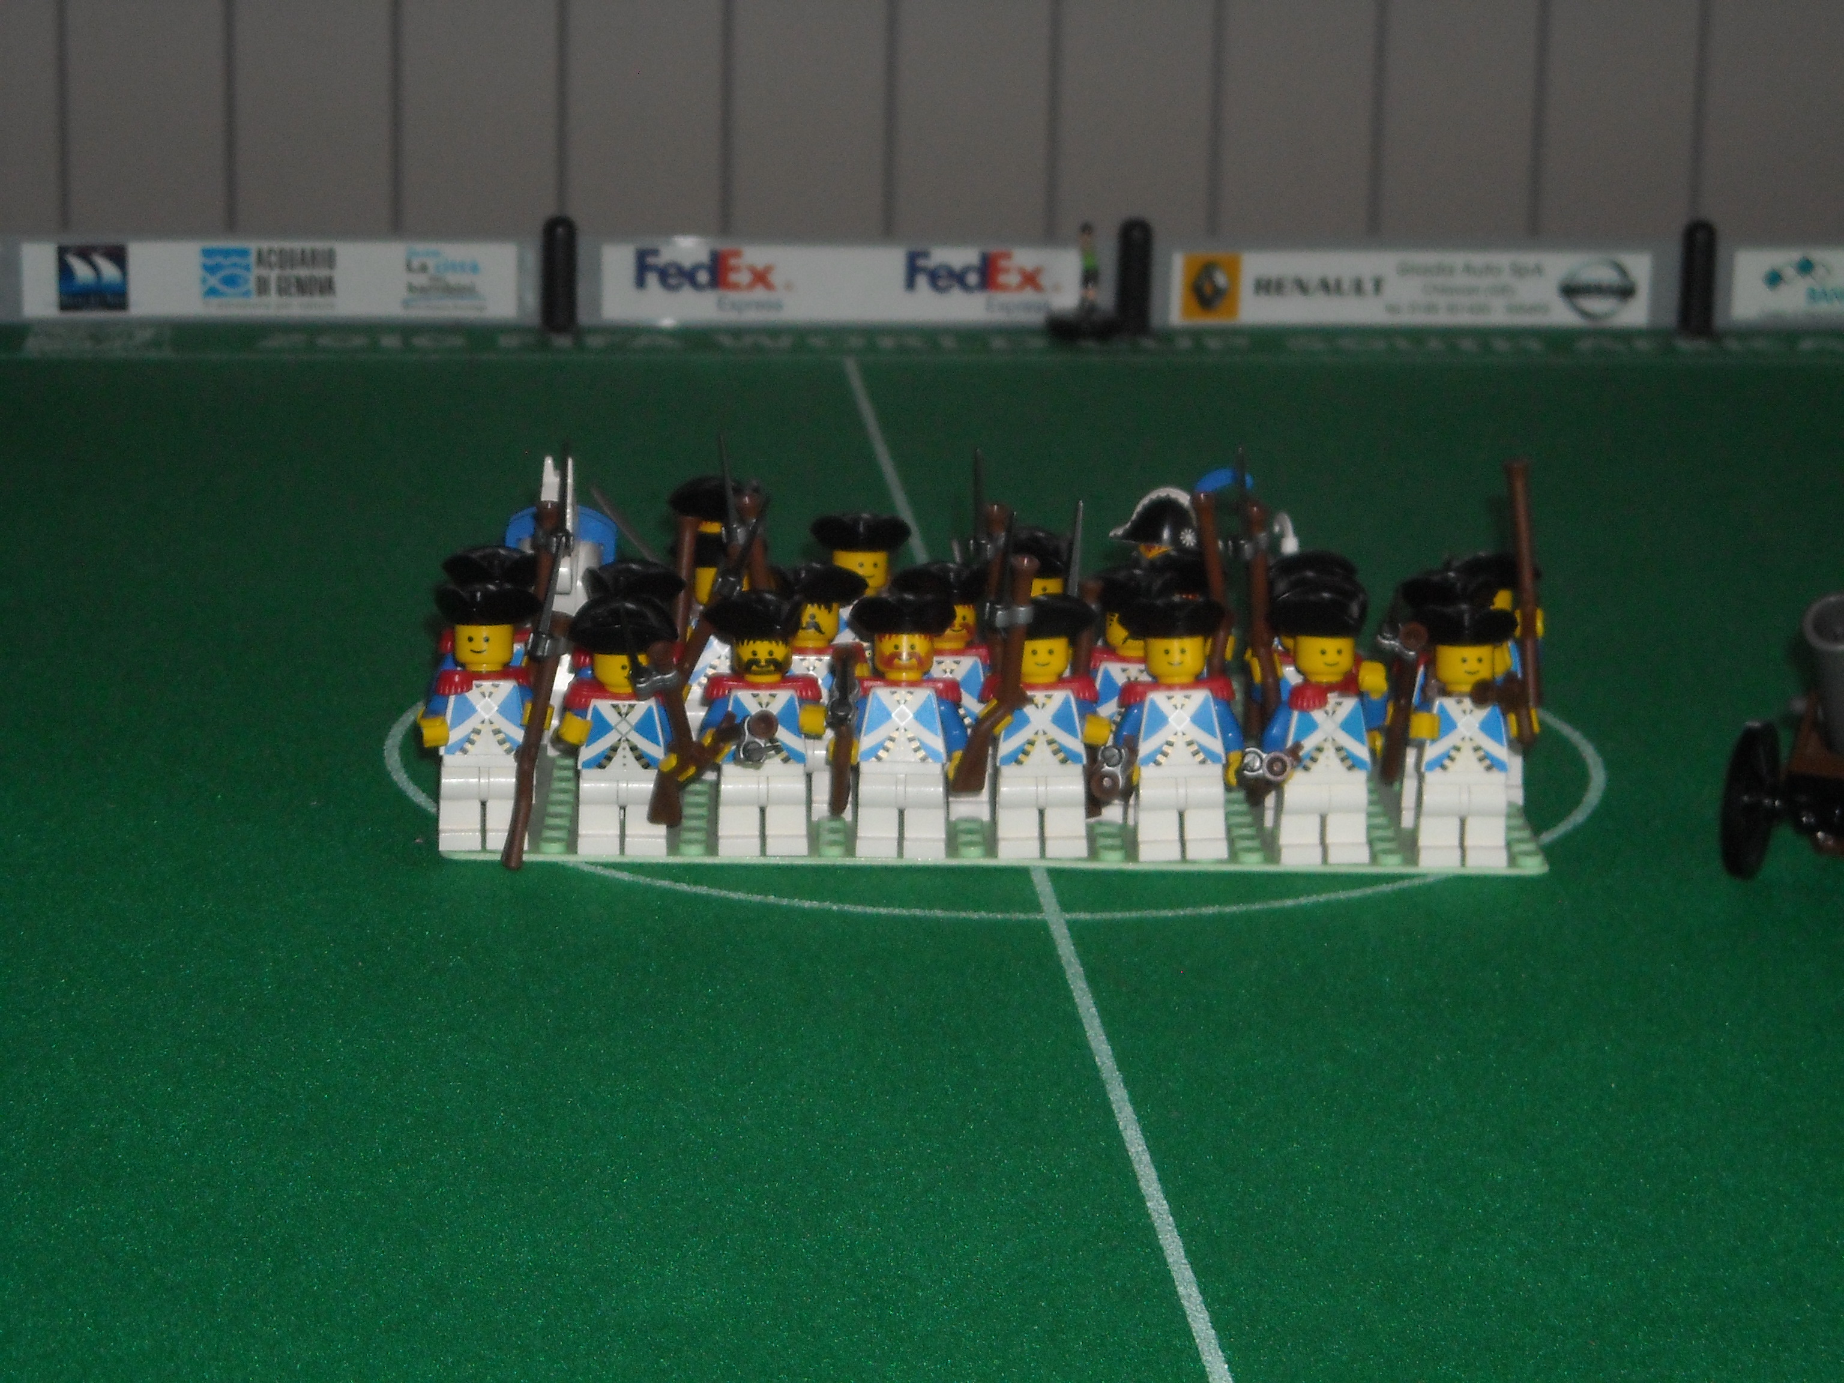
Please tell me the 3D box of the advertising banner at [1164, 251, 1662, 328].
[{"bbox_3d":[0.128,-0.105,1.461,0.127,0.020,0.003,0,14,-5],"label":"advertising banner"}]

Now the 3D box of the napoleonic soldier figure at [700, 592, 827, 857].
[{"bbox_3d":[-0.027,0.006,0.954,0.022,0.045,0.018,1,14,-1],"label":"napoleonic soldier figure"}]

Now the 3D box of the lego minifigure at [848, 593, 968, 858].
[{"bbox_3d":[-0.003,0.006,0.957,0.022,0.046,0.017,1,14,-1],"label":"lego minifigure"}]

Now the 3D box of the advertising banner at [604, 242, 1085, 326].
[{"bbox_3d":[-0.021,-0.108,1.479,0.127,0.020,0.003,0,14,-5],"label":"advertising banner"}]

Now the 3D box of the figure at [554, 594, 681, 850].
[{"bbox_3d":[-0.051,0.006,0.956,0.021,0.045,0.018,1,14,-1],"label":"figure"}]

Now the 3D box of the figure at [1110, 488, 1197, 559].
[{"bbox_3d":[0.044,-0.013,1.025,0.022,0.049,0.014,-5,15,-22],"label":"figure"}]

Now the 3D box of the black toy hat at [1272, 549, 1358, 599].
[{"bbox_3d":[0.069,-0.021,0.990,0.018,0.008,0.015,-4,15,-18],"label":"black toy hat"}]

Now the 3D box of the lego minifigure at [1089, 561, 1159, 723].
[{"bbox_3d":[0.037,0.001,0.981,0.021,0.046,0.018,1,14,-1],"label":"lego minifigure"}]

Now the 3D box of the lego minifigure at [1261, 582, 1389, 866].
[{"bbox_3d":[0.068,0.006,0.958,0.021,0.047,0.018,1,14,-1],"label":"lego minifigure"}]

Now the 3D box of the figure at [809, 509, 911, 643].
[{"bbox_3d":[-0.011,-0.010,1.023,0.021,0.045,0.018,1,14,-1],"label":"figure"}]

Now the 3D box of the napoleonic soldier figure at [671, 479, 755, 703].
[{"bbox_3d":[-0.038,-0.017,1.048,0.021,0.046,0.018,1,14,-1],"label":"napoleonic soldier figure"}]

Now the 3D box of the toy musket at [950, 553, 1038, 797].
[{"bbox_3d":[0.013,-0.003,0.946,0.012,0.044,0.005,6,18,0],"label":"toy musket"}]

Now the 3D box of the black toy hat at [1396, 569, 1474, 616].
[{"bbox_3d":[0.093,-0.017,0.976,0.018,0.008,0.015,-1,14,-7],"label":"black toy hat"}]

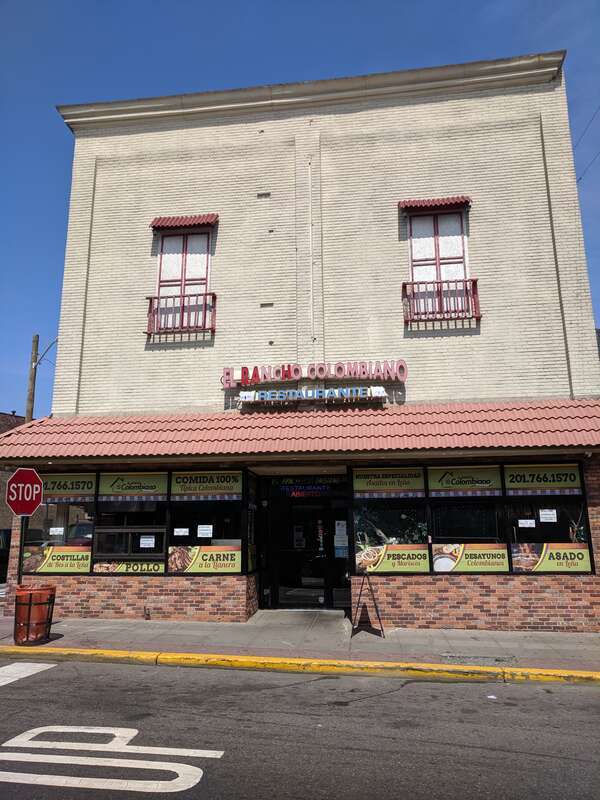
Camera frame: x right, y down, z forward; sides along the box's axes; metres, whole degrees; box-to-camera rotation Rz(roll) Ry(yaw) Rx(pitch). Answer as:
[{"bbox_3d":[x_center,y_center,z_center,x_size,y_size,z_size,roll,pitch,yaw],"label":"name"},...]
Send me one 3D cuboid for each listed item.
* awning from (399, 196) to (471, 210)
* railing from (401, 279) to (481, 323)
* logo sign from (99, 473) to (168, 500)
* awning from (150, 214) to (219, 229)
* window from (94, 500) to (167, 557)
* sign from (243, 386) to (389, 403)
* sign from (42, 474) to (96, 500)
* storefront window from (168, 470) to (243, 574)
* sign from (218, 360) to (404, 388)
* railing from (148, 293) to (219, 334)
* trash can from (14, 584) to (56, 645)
[{"bbox_3d":[2.840,-4.187,12.691,1.500,0.297,0.238,-2,-13,8],"label":"awning"},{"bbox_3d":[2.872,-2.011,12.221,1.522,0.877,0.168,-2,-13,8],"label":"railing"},{"bbox_3d":[-3.330,1.732,12.015,1.445,0.549,0.030,-2,-13,8],"label":"logo sign"},{"bbox_3d":[-2.569,-4.010,13.427,1.520,0.337,0.238,-2,-13,8],"label":"awning"},{"bbox_3d":[-3.356,2.523,11.831,1.485,1.084,0.079,-2,-13,8],"label":"window"},{"bbox_3d":[0.249,-0.085,12.129,2.971,0.221,0.178,-2,-13,8],"label":"sign"},{"bbox_3d":[-4.810,1.786,12.215,1.426,0.569,0.030,-2,-13,8],"label":"sign"},{"bbox_3d":[-1.825,2.351,11.651,1.450,1.975,0.079,-2,-13,8],"label":"storefront window"},{"bbox_3d":[0.283,-0.497,12.240,3.795,0.456,0.158,-2,-13,8],"label":"sign"},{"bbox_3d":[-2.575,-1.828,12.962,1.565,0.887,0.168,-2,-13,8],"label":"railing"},{"bbox_3d":[-4.090,3.268,9.201,0.554,0.802,0.554,0,-13,0],"label":"trash can"}]

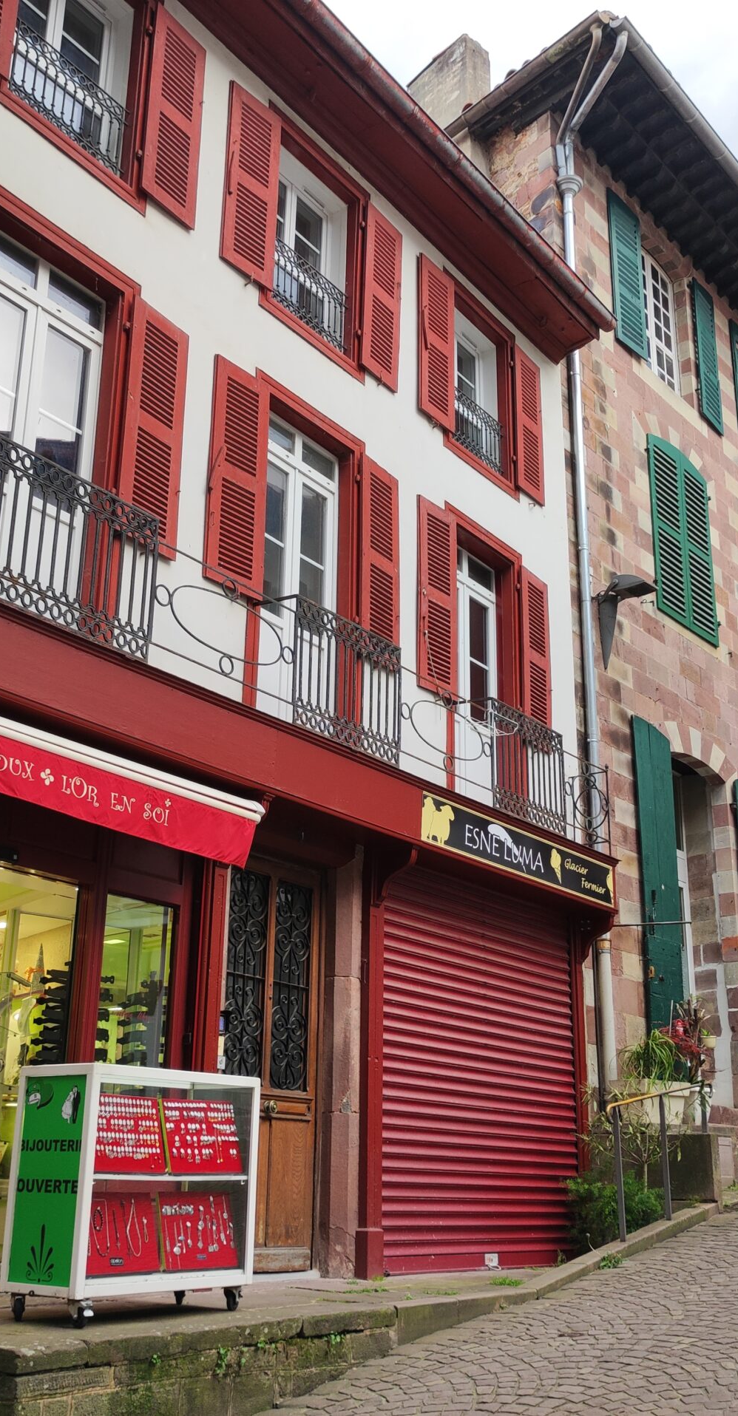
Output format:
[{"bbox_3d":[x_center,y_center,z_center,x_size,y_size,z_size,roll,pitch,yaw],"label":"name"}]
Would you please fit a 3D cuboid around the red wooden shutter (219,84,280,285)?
[{"bbox_3d":[-0.859,-3.851,10.065,0.050,1.575,0.528,-16,-26,38],"label":"red wooden shutter"}]

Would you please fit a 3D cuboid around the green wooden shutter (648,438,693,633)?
[{"bbox_3d":[3.138,-1.918,14.385,0.050,2.193,0.661,-15,-25,37],"label":"green wooden shutter"}]

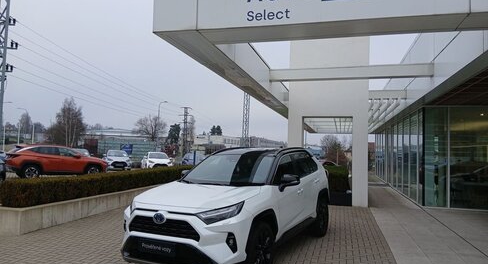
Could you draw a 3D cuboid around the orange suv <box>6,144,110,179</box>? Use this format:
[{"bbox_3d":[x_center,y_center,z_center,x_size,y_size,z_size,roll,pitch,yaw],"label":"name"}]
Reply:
[{"bbox_3d":[-8.980,1.450,17.800,4.500,1.650,1.865,3,-3,-39],"label":"orange suv"}]

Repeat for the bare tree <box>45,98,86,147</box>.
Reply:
[{"bbox_3d":[-26.725,-0.826,54.973,6.000,8.780,5.600,1,-3,0],"label":"bare tree"}]

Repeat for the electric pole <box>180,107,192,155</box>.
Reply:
[{"bbox_3d":[-11.706,-0.079,74.999,2.400,9.750,0.900,2,-3,-6],"label":"electric pole"}]

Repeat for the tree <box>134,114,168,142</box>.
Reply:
[{"bbox_3d":[-14.299,0.655,55.974,5.000,6.450,4.900,1,-3,0],"label":"tree"}]

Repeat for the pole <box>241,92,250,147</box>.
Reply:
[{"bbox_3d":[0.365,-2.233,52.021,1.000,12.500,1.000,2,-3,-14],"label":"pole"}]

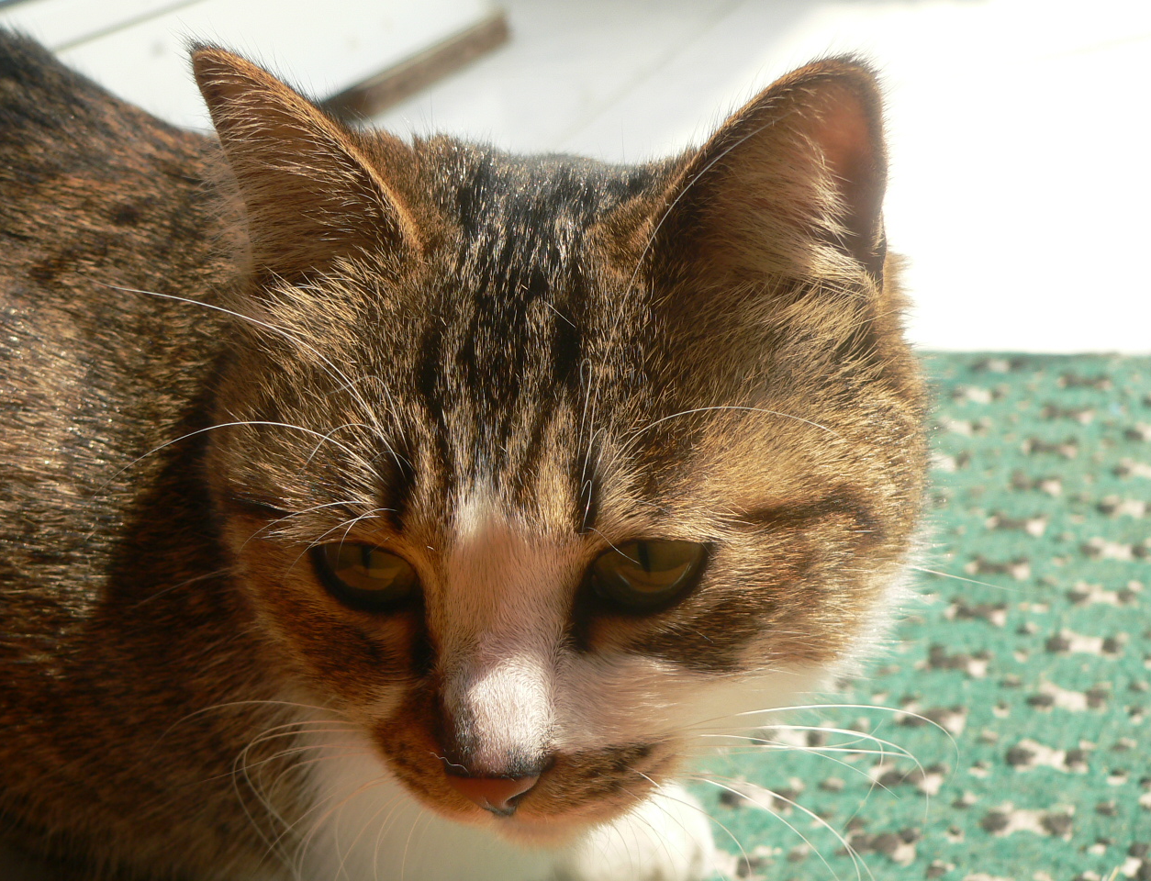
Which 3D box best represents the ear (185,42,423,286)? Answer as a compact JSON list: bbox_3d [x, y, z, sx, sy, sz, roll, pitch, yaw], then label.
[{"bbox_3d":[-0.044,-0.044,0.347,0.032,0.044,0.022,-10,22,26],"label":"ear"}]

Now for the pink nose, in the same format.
[{"bbox_3d":[-0.012,0.051,0.312,0.013,0.009,0.007,1,24,7],"label":"pink nose"}]

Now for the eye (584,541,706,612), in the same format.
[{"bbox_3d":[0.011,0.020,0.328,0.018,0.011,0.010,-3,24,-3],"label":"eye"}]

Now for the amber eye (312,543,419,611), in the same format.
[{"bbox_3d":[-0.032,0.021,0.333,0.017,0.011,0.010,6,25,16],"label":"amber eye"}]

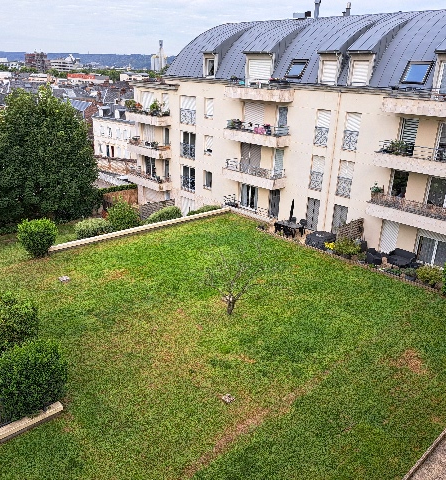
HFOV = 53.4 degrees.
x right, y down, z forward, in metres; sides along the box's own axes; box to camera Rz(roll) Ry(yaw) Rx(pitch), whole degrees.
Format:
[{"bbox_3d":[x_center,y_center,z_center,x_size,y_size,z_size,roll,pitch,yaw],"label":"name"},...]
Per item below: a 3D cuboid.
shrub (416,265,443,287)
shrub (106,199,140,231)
[{"bbox_3d":[10.270,1.808,22.023,1.250,1.000,1.200,21,29,39],"label":"shrub"},{"bbox_3d":[-6.906,-1.698,30.206,2.300,2.500,2.300,-15,26,-36],"label":"shrub"}]

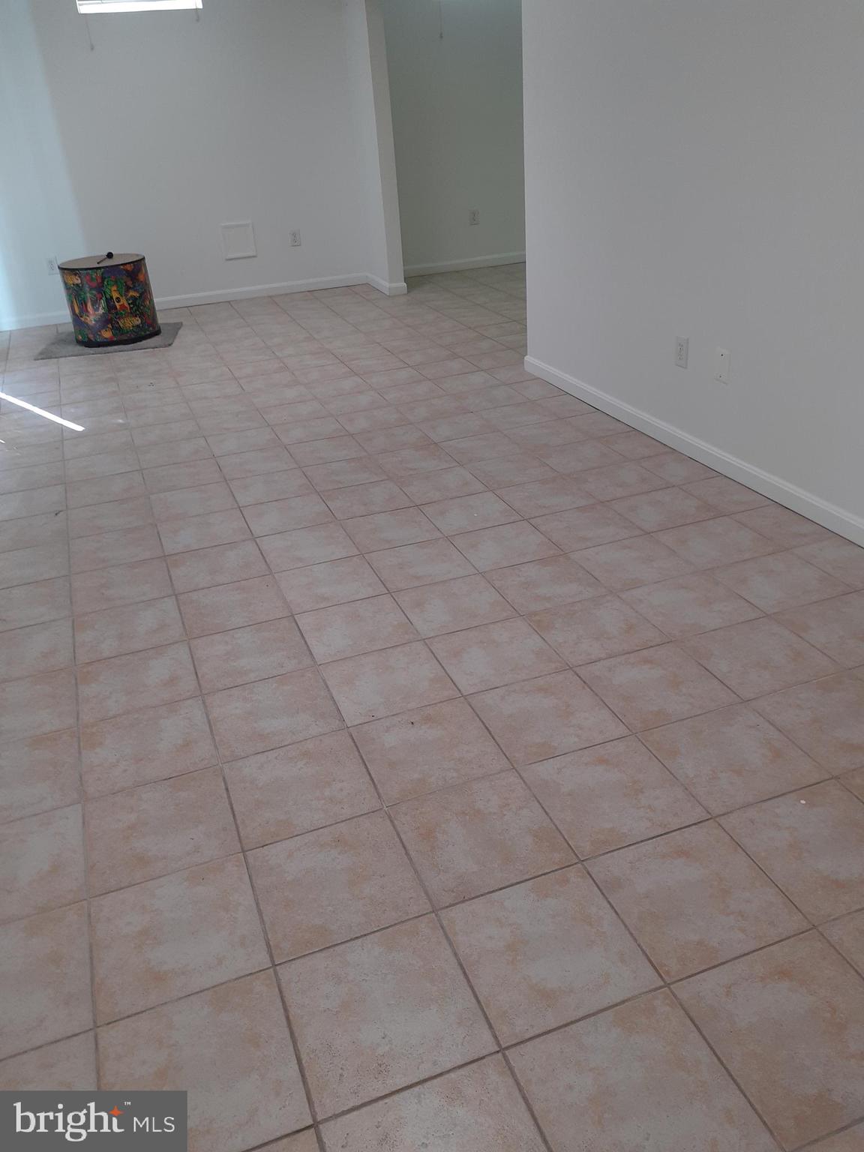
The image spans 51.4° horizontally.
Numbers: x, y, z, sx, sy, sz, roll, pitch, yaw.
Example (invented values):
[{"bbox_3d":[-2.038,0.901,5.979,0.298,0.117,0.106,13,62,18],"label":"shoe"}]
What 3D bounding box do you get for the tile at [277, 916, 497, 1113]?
[{"bbox_3d":[-0.083,0.728,1.513,0.302,0.010,0.297,-13,29,-17],"label":"tile"}]

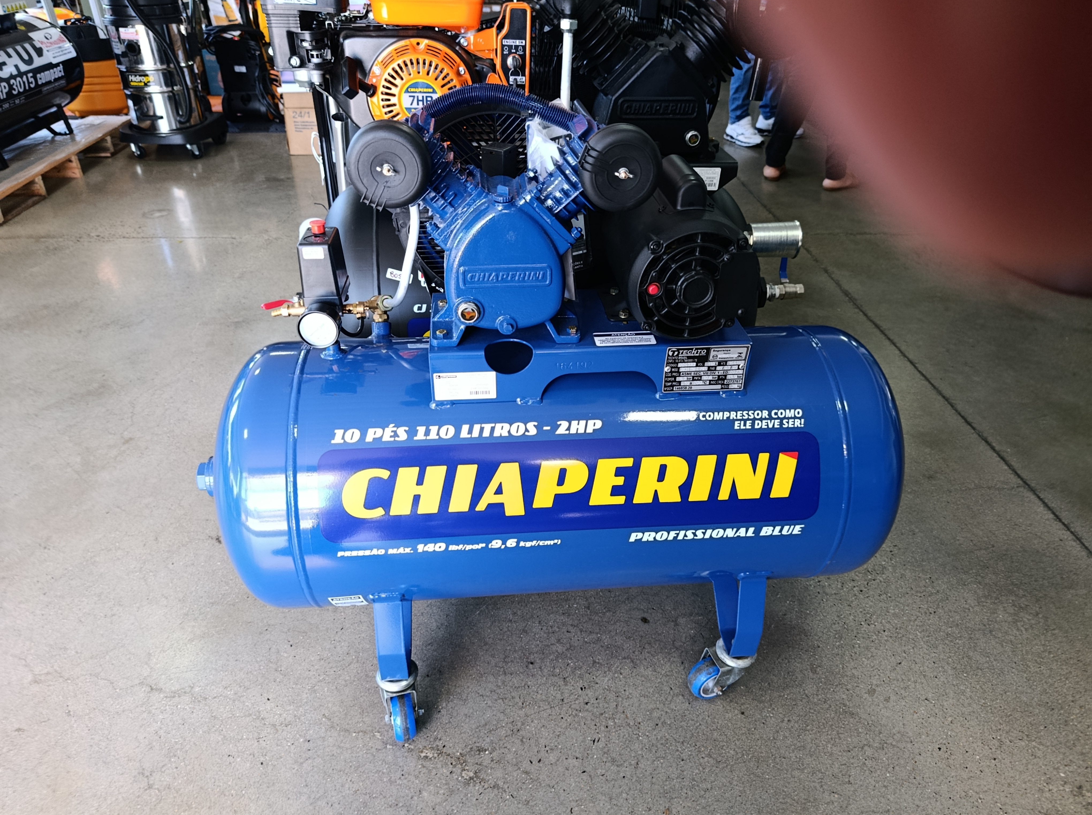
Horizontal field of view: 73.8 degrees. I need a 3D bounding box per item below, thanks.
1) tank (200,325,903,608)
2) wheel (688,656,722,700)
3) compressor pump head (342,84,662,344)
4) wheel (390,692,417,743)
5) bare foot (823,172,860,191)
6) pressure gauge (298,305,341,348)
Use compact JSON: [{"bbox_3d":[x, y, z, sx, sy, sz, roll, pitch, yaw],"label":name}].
[{"bbox_3d":[0.012,0.083,1.124,0.976,0.398,0.398,-2,31,-4],"label":"tank"},{"bbox_3d":[0.269,0.443,1.192,0.073,0.073,0.030,-18,35,-28],"label":"wheel"},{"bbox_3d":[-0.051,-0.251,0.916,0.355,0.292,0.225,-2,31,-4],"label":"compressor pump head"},{"bbox_3d":[-0.220,0.480,1.127,0.030,0.073,0.073,-6,31,-11],"label":"wheel"},{"bbox_3d":[1.686,-1.310,4.143,0.240,0.085,0.090,-13,33,-21],"label":"bare foot"},{"bbox_3d":[-0.289,-0.100,0.929,0.053,0.053,0.032,-2,31,-4],"label":"pressure gauge"}]

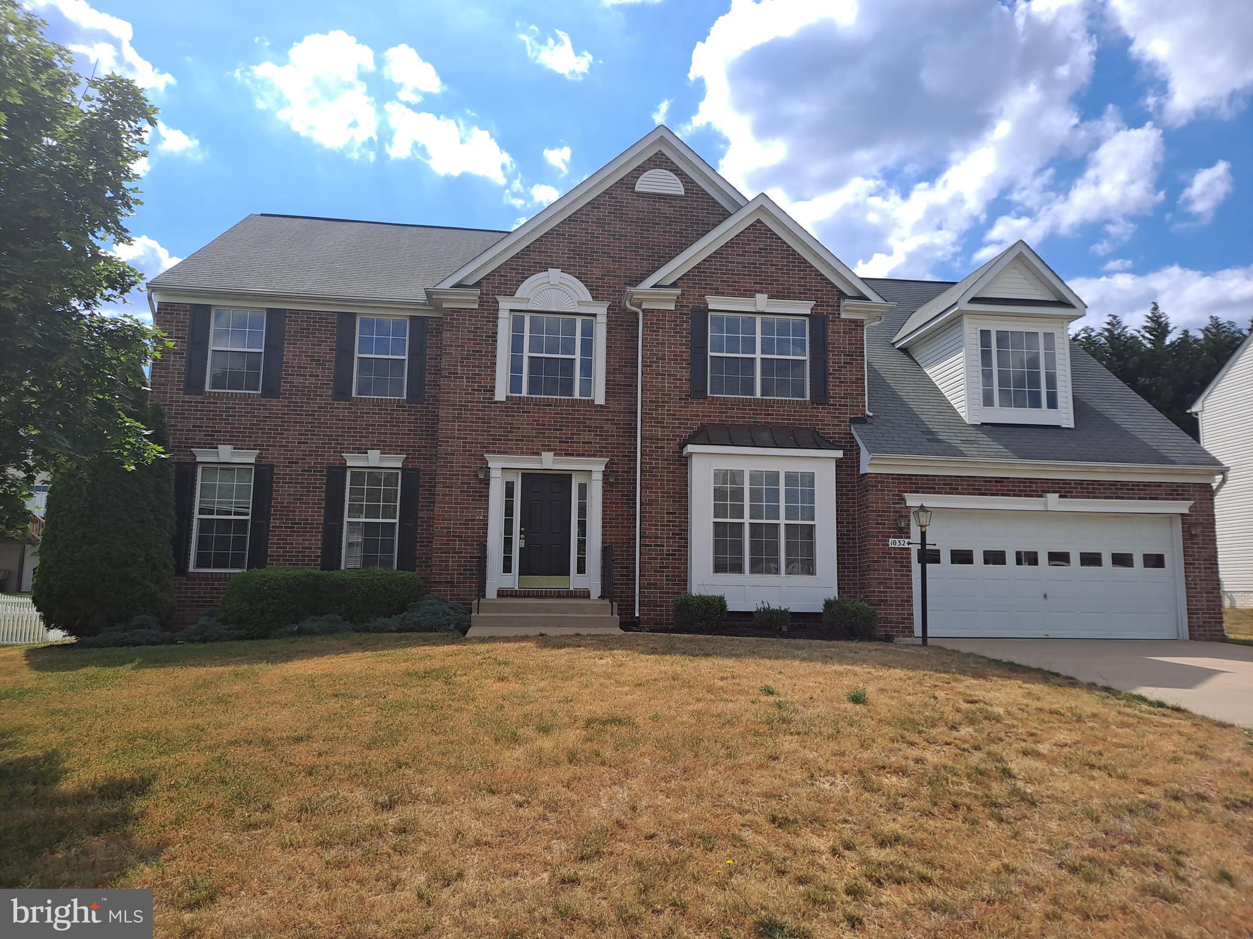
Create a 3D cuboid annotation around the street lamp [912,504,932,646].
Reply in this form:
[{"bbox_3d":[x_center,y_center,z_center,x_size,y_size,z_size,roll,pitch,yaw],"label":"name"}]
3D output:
[{"bbox_3d":[4.500,1.583,13.696,0.280,2.148,0.280,2,-7,-7],"label":"street lamp"}]

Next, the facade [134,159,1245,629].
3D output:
[{"bbox_3d":[1.088,-1.552,15.898,18.480,8.840,2.020,2,-7,-7],"label":"facade"}]

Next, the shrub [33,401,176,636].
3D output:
[{"bbox_3d":[-8.116,0.719,14.193,1.950,3.790,1.900,2,-7,-7],"label":"shrub"}]

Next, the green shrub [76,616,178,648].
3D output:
[{"bbox_3d":[-7.258,2.361,13.197,1.280,0.450,1.000,2,-7,-7],"label":"green shrub"}]

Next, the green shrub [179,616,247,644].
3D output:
[{"bbox_3d":[-6.204,2.402,13.583,0.880,0.373,0.820,2,-7,-7],"label":"green shrub"}]

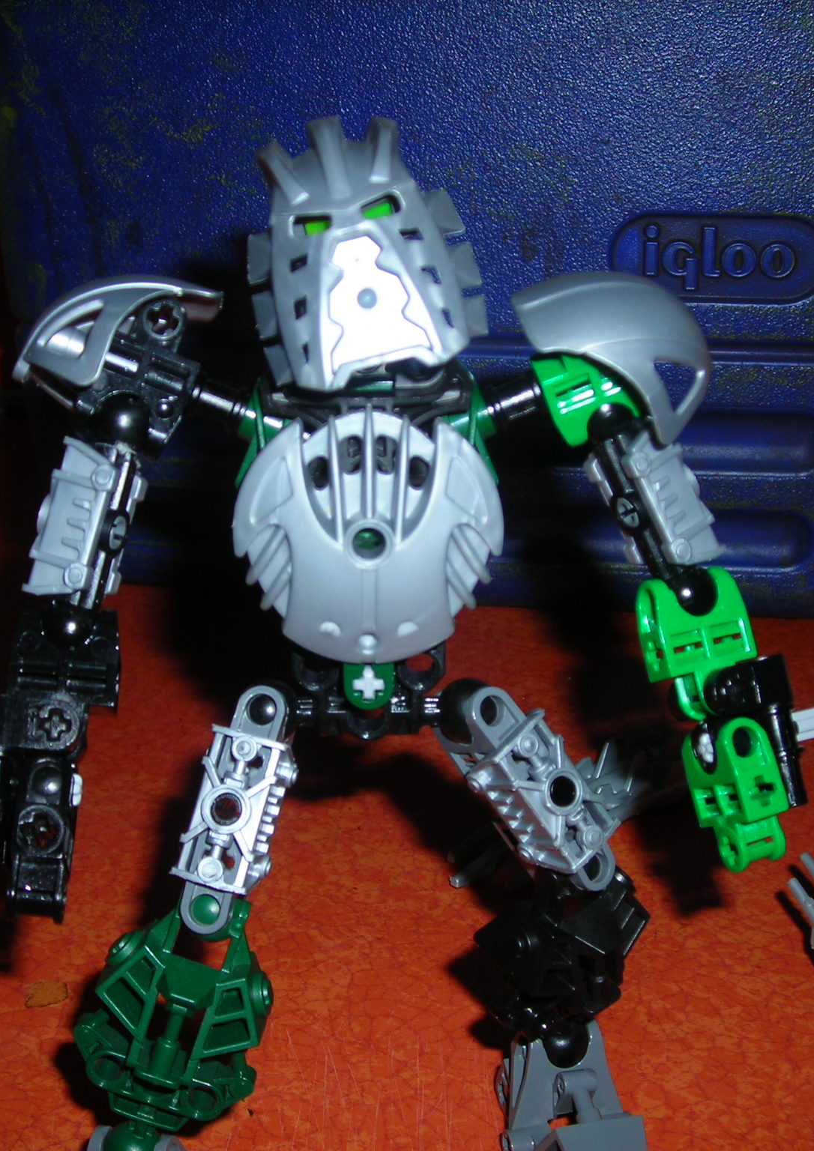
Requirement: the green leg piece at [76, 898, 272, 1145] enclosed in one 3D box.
[{"bbox_3d":[-0.037,0.070,0.266,0.028,0.043,0.020,17,2,-4],"label":"green leg piece"}]

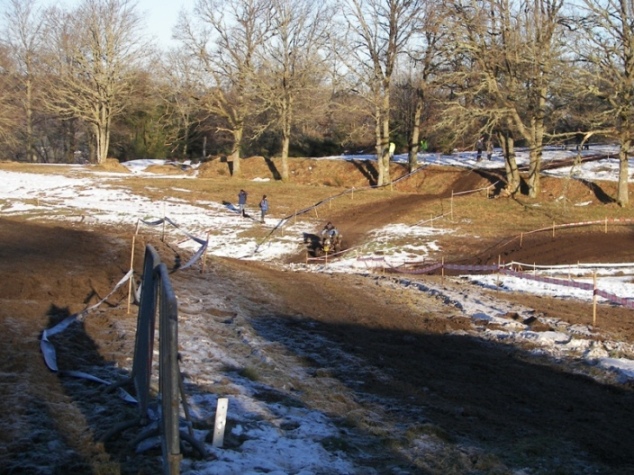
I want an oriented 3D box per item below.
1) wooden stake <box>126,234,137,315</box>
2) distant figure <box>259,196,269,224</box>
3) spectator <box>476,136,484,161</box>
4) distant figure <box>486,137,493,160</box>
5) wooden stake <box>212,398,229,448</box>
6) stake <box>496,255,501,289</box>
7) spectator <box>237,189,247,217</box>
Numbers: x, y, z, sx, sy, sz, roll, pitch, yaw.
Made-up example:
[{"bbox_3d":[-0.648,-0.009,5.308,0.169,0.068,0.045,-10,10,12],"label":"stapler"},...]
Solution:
[{"bbox_3d":[-2.320,0.470,22.500,0.035,0.970,0.035,4,2,0],"label":"wooden stake"},{"bbox_3d":[-3.325,-1.795,113.000,0.420,1.730,0.520,1,2,27],"label":"distant figure"},{"bbox_3d":[12.211,-6.595,134.000,0.520,1.720,0.360,0,2,17],"label":"spectator"},{"bbox_3d":[12.898,-6.610,134.000,0.500,1.700,0.360,0,2,17],"label":"distant figure"},{"bbox_3d":[-0.593,1.136,11.000,0.060,0.300,0.030,7,2,0],"label":"wooden stake"},{"bbox_3d":[4.658,0.885,46.000,0.040,0.940,0.040,1,2,0],"label":"stake"},{"bbox_3d":[-4.711,-2.160,113.000,0.580,1.730,0.420,0,2,-11],"label":"spectator"}]

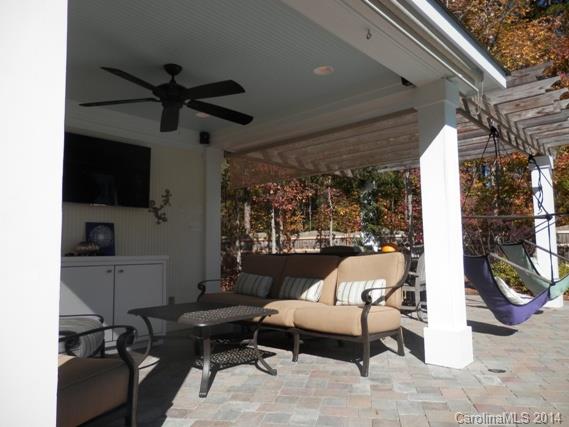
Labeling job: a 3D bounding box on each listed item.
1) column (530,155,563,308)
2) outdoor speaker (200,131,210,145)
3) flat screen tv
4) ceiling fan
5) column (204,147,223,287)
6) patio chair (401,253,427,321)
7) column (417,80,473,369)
[{"bbox_3d":[4.065,0.296,6.381,0.298,2.262,0.298,-5,-6,41],"label":"column"},{"bbox_3d":[-1.009,-0.971,5.250,0.121,0.177,0.131,-1,-4,-3],"label":"outdoor speaker"},{"bbox_3d":[-1.900,-0.421,4.181,0.081,0.682,1.182,-5,-6,41],"label":"flat screen tv"},{"bbox_3d":[-0.905,-1.013,3.316,1.464,0.381,1.434,-1,-4,-3],"label":"ceiling fan"},{"bbox_3d":[-0.956,0.289,5.504,0.253,2.293,0.253,-5,-6,41],"label":"column"},{"bbox_3d":[1.882,0.920,5.697,0.620,0.980,0.650,1,-5,-27],"label":"patio chair"},{"bbox_3d":[1.372,0.078,3.553,0.298,2.353,0.298,-5,-6,41],"label":"column"}]

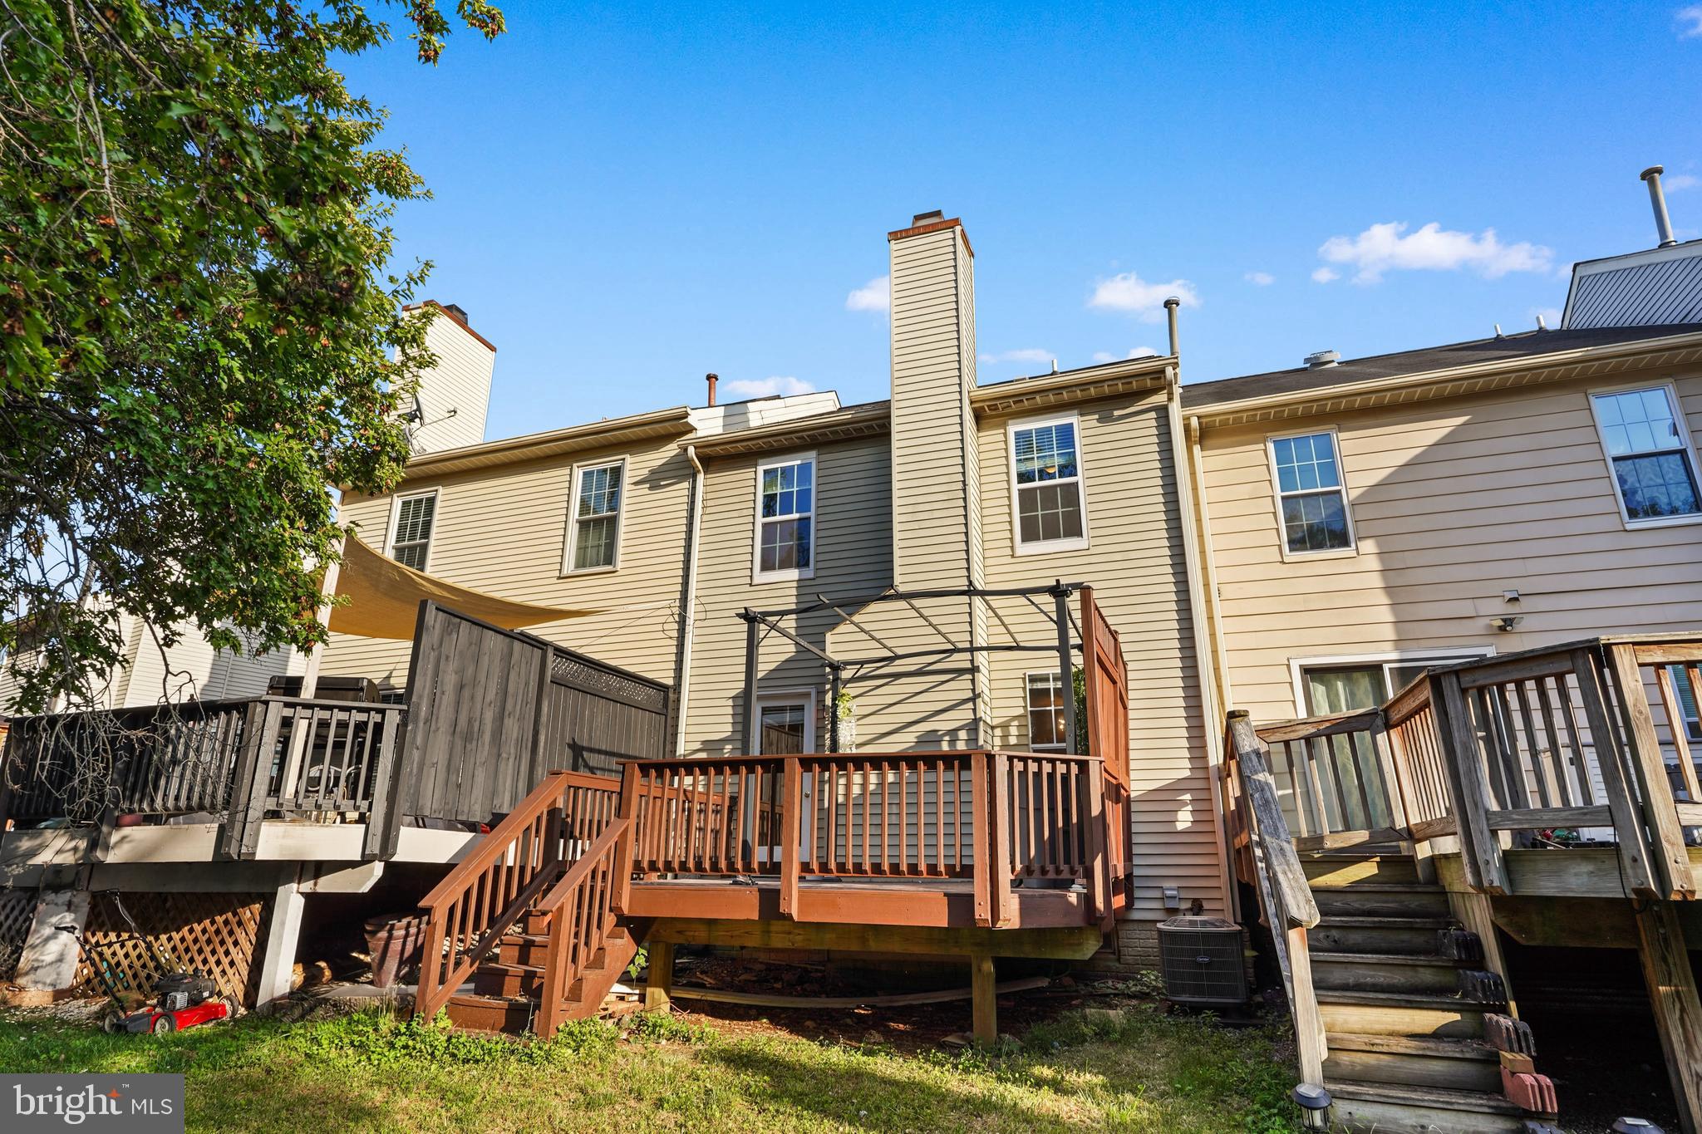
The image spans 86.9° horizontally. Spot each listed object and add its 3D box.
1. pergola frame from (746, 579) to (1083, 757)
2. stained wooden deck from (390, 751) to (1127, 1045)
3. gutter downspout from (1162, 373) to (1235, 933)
[{"bbox_3d":[0.741,1.583,7.873,2.940,2.260,2.480,-6,-19,19],"label":"pergola frame"},{"bbox_3d":[-0.160,2.710,7.646,4.780,1.860,4.500,-6,-19,19],"label":"stained wooden deck"},{"bbox_3d":[3.552,0.706,9.160,0.110,5.800,0.420,-6,-19,19],"label":"gutter downspout"}]

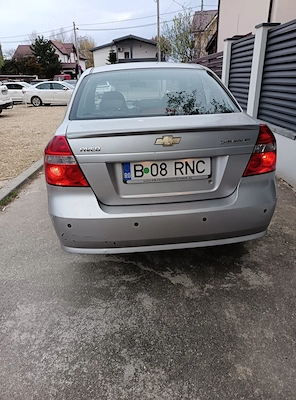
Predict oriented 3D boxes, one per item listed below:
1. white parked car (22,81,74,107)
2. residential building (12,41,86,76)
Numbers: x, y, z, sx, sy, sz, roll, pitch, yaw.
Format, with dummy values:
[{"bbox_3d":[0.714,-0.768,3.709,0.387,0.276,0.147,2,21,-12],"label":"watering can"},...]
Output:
[{"bbox_3d":[-5.873,-7.053,18.296,4.680,1.460,1.810,-3,24,-2],"label":"white parked car"},{"bbox_3d":[-16.722,-22.980,47.472,12.300,7.700,10.000,-5,24,-5],"label":"residential building"}]

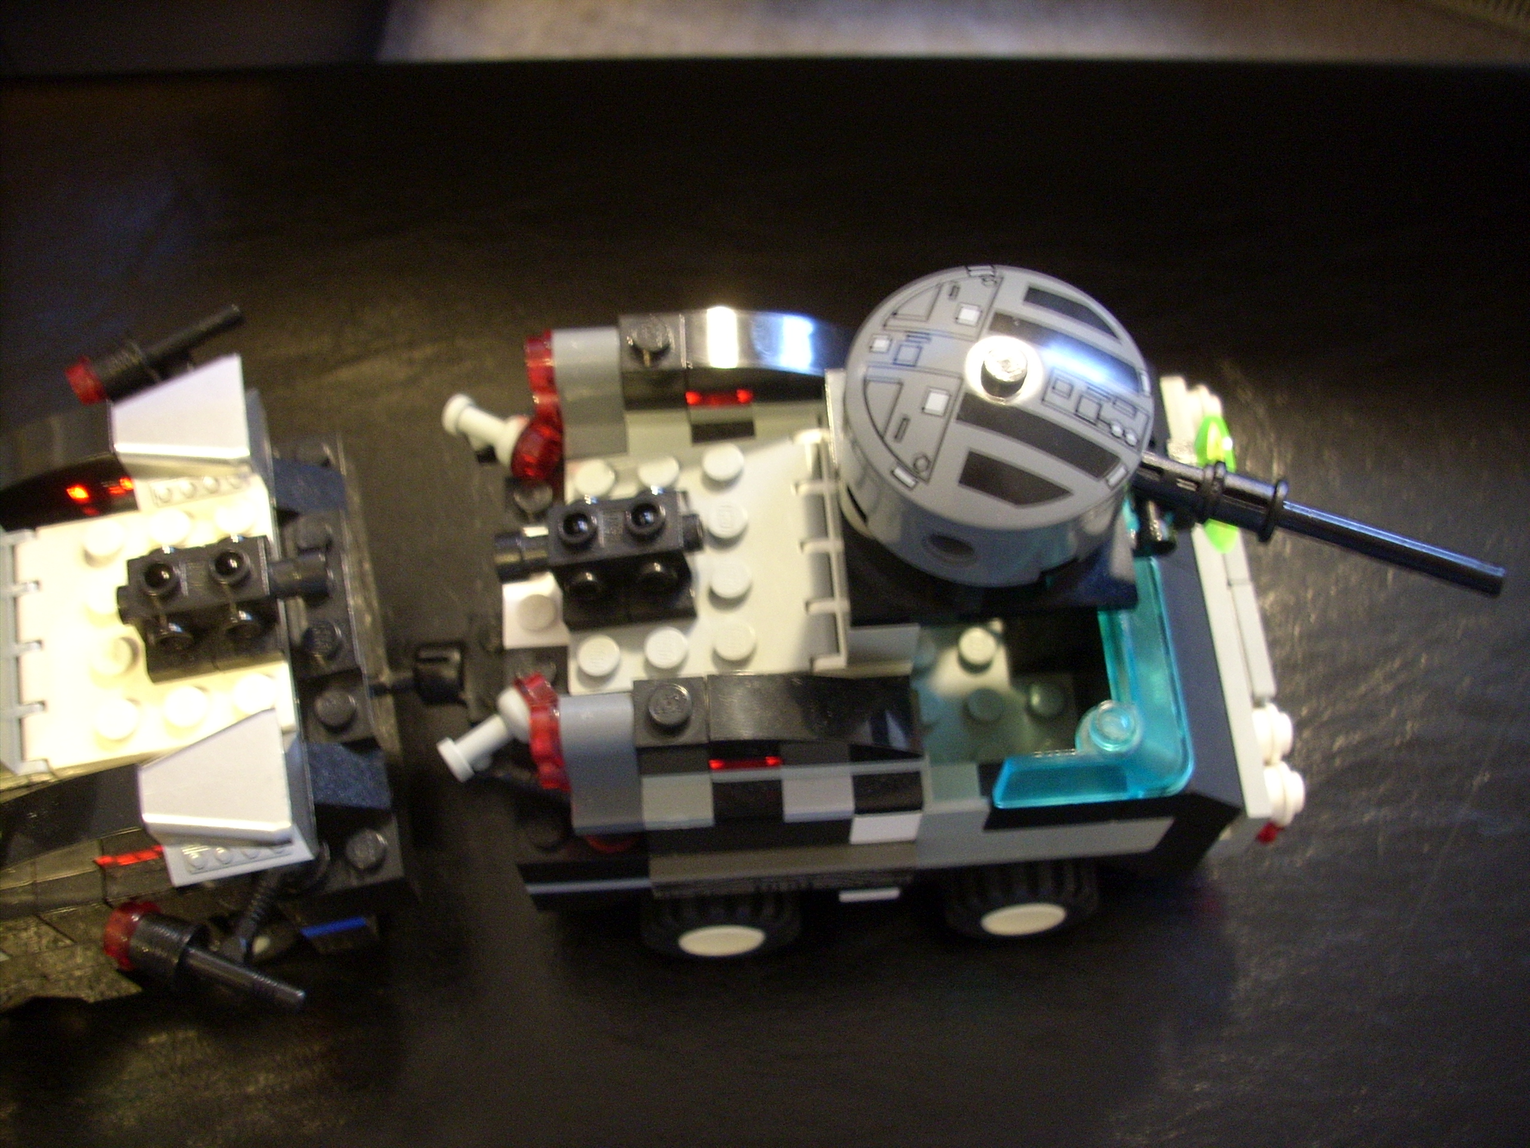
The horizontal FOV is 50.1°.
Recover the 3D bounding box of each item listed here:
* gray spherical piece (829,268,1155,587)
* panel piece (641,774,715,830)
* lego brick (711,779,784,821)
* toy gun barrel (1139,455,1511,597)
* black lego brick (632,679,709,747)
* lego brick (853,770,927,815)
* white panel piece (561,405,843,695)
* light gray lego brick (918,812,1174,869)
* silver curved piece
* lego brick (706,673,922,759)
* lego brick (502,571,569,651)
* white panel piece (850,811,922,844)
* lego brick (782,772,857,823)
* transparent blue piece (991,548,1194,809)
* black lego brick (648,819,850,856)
[{"bbox_3d":[0.024,-0.017,0.173,0.032,0.018,0.032,-3,64,-2],"label":"gray spherical piece"},{"bbox_3d":[-0.010,0.025,0.186,0.008,0.006,0.007,-3,63,-3],"label":"panel piece"},{"bbox_3d":[-0.002,0.025,0.187,0.008,0.005,0.007,-3,63,-3],"label":"lego brick"},{"bbox_3d":[0.056,-0.005,0.170,0.042,0.008,0.007,17,64,8],"label":"toy gun barrel"},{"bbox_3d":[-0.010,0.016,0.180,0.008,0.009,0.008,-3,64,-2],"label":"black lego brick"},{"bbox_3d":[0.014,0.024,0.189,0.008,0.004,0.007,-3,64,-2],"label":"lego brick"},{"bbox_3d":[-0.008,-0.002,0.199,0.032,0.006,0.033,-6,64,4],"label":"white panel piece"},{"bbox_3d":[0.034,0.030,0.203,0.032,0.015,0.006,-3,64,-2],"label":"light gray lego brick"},{"bbox_3d":[-0.002,-0.027,0.202,0.032,0.010,0.008,-3,63,-3],"label":"silver curved piece"},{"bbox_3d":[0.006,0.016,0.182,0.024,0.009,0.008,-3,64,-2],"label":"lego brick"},{"bbox_3d":[-0.028,0.004,0.201,0.008,0.005,0.011,-3,64,-2],"label":"lego brick"},{"bbox_3d":[0.014,0.026,0.194,0.008,0.010,0.008,-3,63,-3],"label":"white panel piece"},{"bbox_3d":[0.006,0.024,0.188,0.008,0.005,0.007,-3,63,-3],"label":"lego brick"},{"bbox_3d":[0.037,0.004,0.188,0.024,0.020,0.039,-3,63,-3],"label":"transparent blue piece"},{"bbox_3d":[-0.002,0.028,0.194,0.024,0.010,0.007,-3,64,-2],"label":"black lego brick"}]

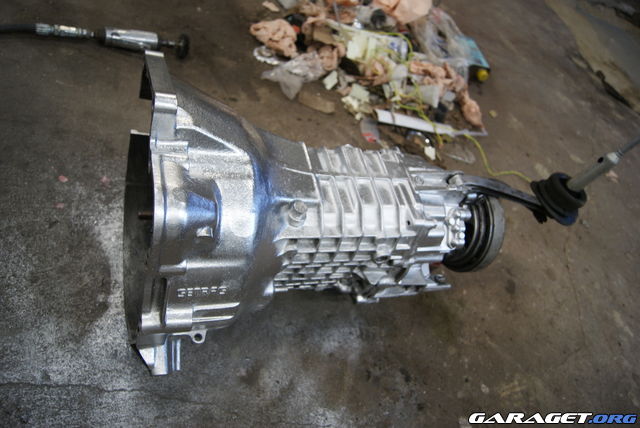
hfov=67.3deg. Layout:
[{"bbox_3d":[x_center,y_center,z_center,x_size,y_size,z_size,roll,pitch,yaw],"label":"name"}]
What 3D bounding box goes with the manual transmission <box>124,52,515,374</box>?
[{"bbox_3d":[0.035,0.018,0.756,0.610,0.400,0.400,3,52,-27],"label":"manual transmission"}]

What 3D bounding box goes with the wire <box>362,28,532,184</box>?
[{"bbox_3d":[0.319,-0.305,1.366,0.297,0.080,0.655,-23,66,-38],"label":"wire"}]

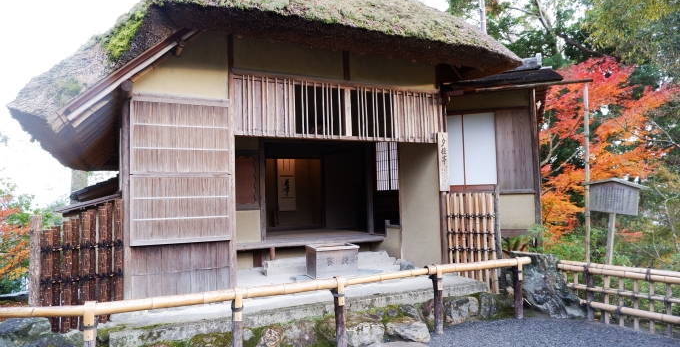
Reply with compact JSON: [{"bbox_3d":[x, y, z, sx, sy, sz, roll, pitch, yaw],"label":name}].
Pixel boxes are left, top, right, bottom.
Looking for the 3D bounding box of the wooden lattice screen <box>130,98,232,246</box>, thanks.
[{"bbox_3d":[-1.725,-0.022,4.829,1.060,1.600,0.060,0,-3,-27],"label":"wooden lattice screen"}]

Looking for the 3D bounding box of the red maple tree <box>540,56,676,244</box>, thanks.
[{"bbox_3d":[5.908,-0.424,9.700,3.000,4.300,2.800,-2,-3,0],"label":"red maple tree"}]

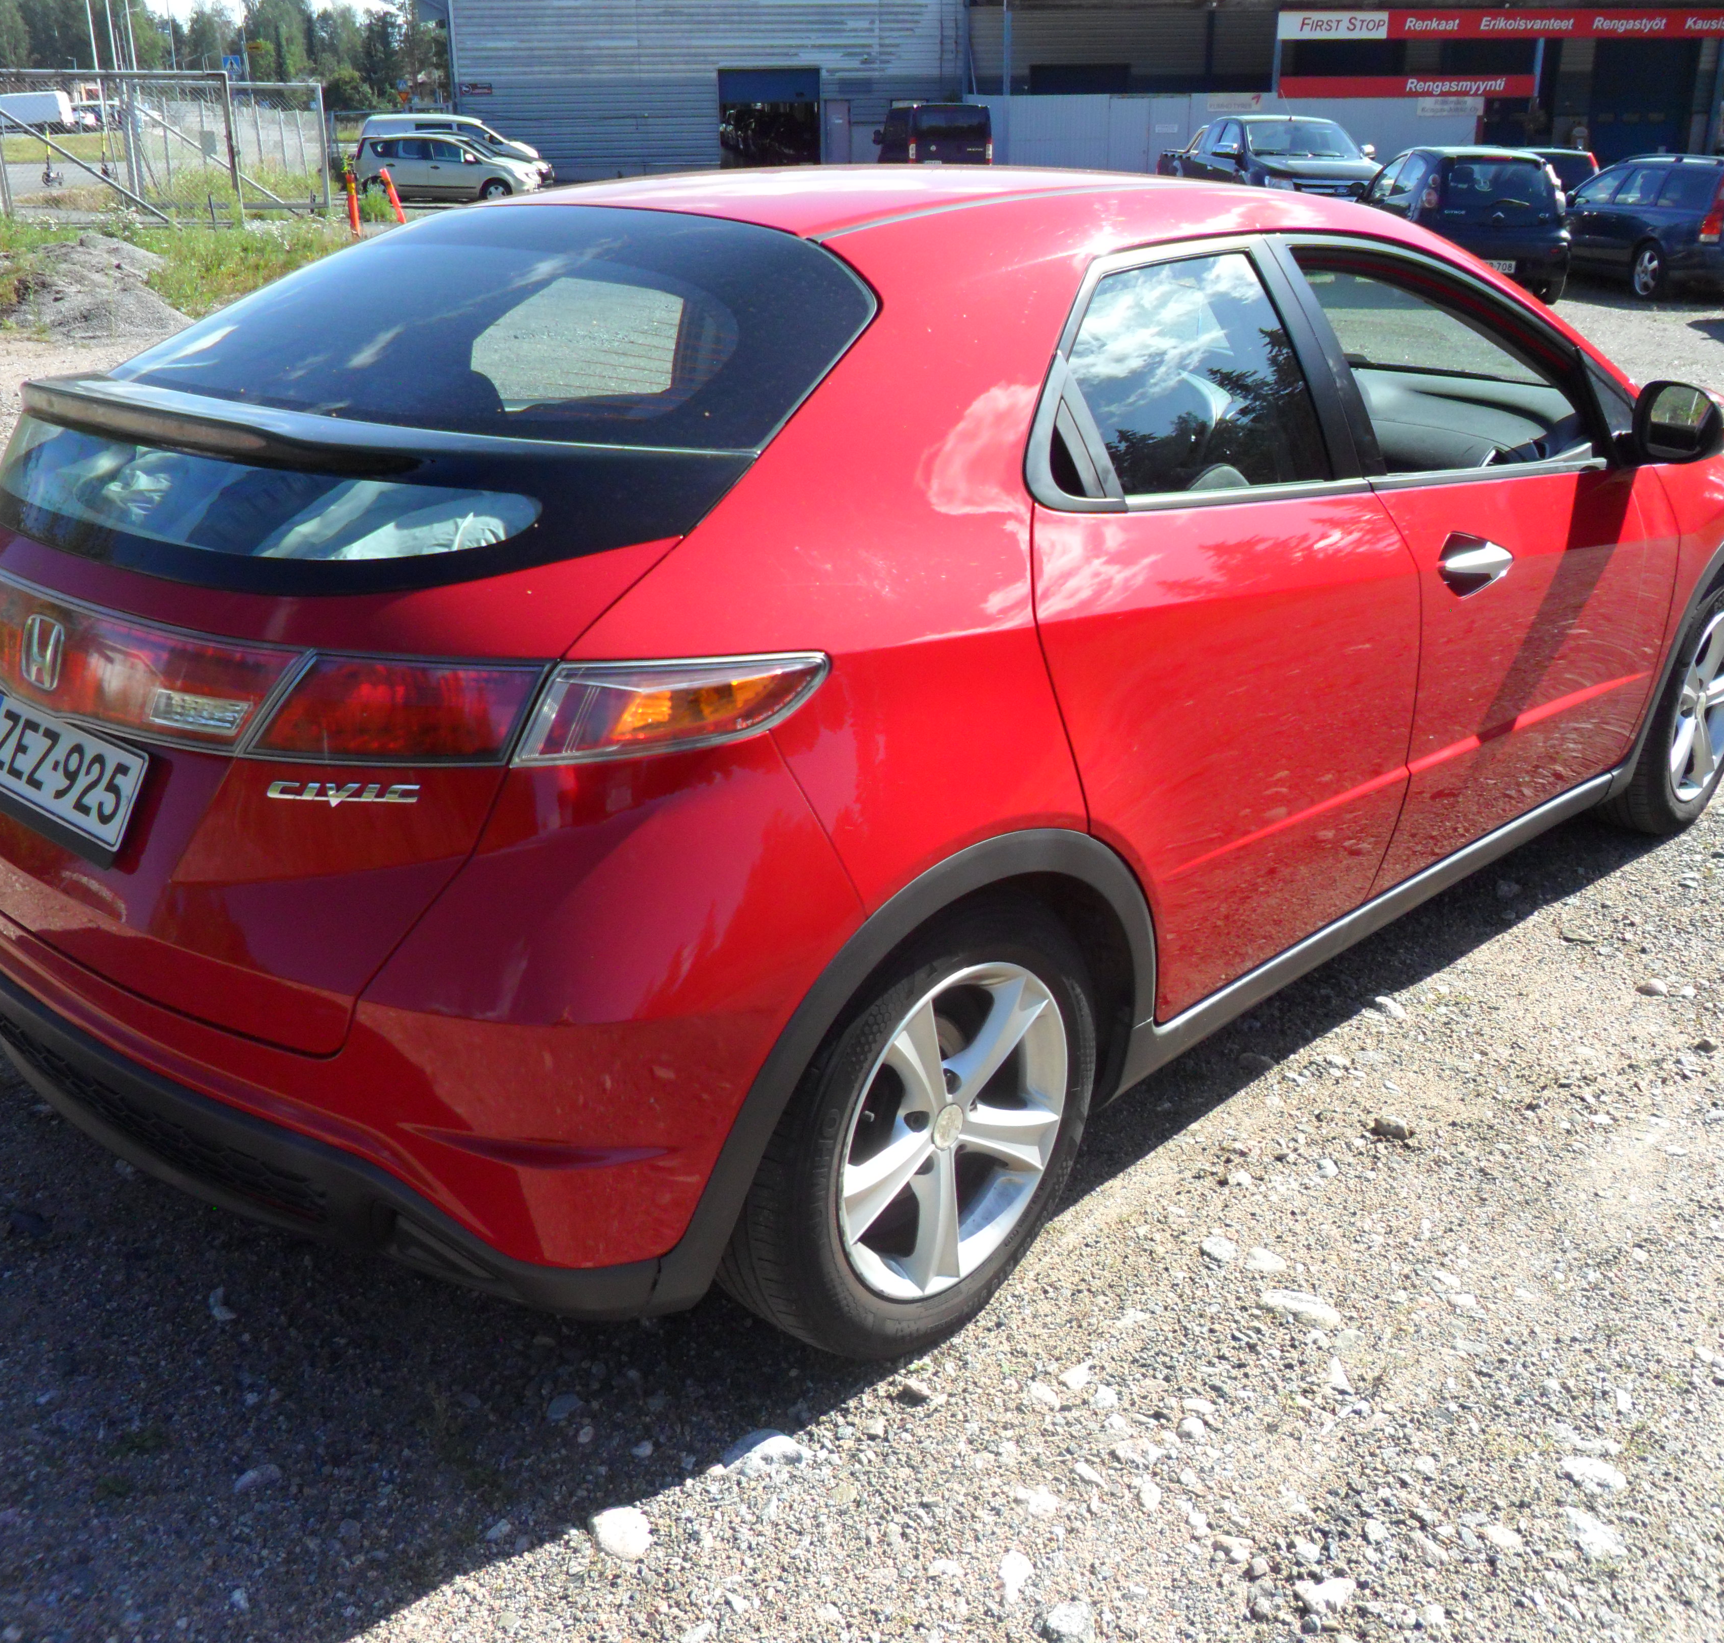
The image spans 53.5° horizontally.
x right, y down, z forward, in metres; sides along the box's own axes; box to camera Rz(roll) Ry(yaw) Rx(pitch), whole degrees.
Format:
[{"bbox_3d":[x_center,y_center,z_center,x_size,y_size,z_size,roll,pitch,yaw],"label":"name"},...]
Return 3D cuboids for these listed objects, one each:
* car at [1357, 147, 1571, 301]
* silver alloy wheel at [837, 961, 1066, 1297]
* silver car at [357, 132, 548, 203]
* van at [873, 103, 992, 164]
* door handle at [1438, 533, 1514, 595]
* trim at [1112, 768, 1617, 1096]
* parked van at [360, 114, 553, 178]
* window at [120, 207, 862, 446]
[{"bbox_3d":[6.270,-6.480,18.500,1.630,1.465,3.450,-1,20,-2],"label":"car"},{"bbox_3d":[0.071,0.382,2.252,0.170,0.455,0.455,19,28,40],"label":"silver alloy wheel"},{"bbox_3d":[-9.160,-14.550,38.250,4.100,1.550,1.700,0,20,0],"label":"silver car"},{"bbox_3d":[1.662,-16.066,41.115,1.920,1.970,4.900,-3,21,-8],"label":"van"},{"bbox_3d":[1.039,-0.436,2.893,0.050,0.115,0.240,19,28,40],"label":"door handle"},{"bbox_3d":[0.973,0.125,3.045,0.085,0.130,1.800,17,26,40],"label":"trim"},{"bbox_3d":[-9.720,-16.000,41.300,4.500,1.900,1.830,0,20,0],"label":"parked van"},{"bbox_3d":[-0.553,-0.670,2.341,1.280,0.130,0.510,19,56,40],"label":"window"}]

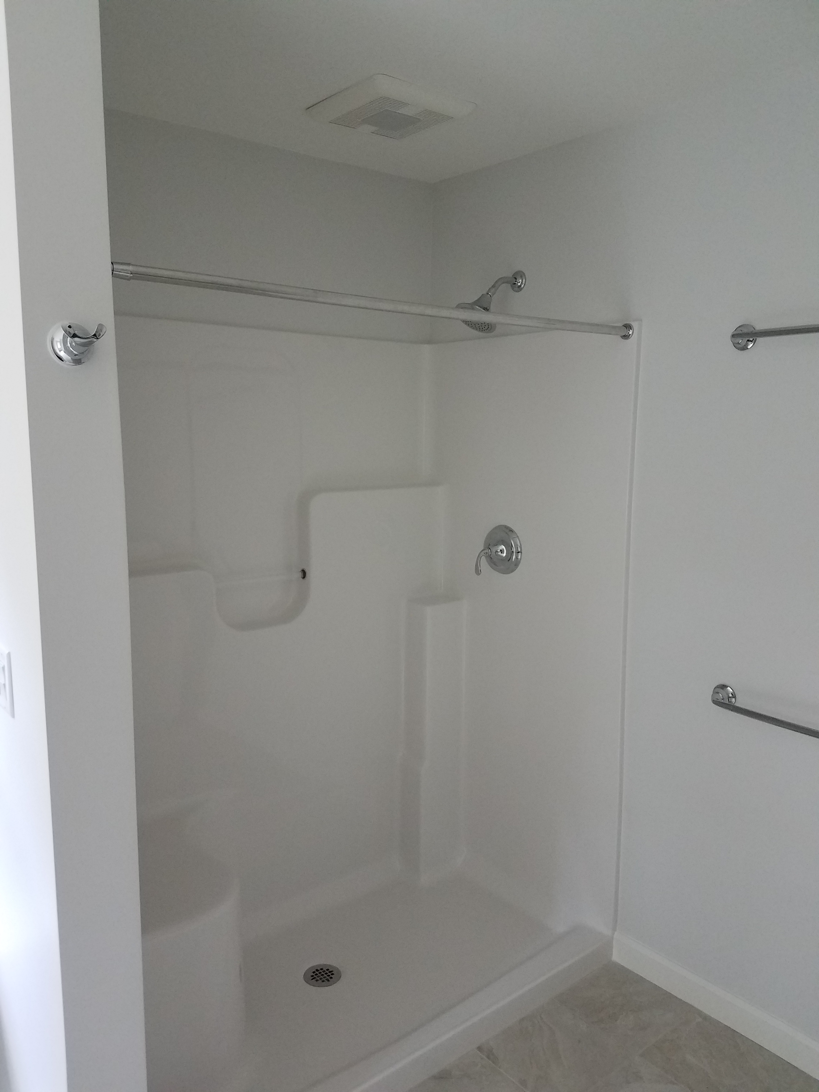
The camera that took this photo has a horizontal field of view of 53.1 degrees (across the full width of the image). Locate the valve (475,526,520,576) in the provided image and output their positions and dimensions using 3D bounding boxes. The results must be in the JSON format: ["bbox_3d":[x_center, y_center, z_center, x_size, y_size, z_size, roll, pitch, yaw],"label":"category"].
[{"bbox_3d":[0.261,0.018,2.666,0.125,0.166,0.165,-6,10,-39],"label":"valve"}]

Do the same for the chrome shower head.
[{"bbox_3d":[0.245,-0.746,2.491,0.248,0.200,0.140,-6,10,-39],"label":"chrome shower head"}]

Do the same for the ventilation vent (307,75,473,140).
[{"bbox_3d":[-0.049,-1.143,2.175,0.325,0.032,0.320,-6,10,-39],"label":"ventilation vent"}]

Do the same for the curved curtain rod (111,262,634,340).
[{"bbox_3d":[0.030,-0.522,1.813,1.470,0.055,0.060,-6,10,-39],"label":"curved curtain rod"}]

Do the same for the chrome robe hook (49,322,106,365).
[{"bbox_3d":[-0.474,-0.292,1.178,0.064,0.062,0.068,-6,10,-39],"label":"chrome robe hook"}]

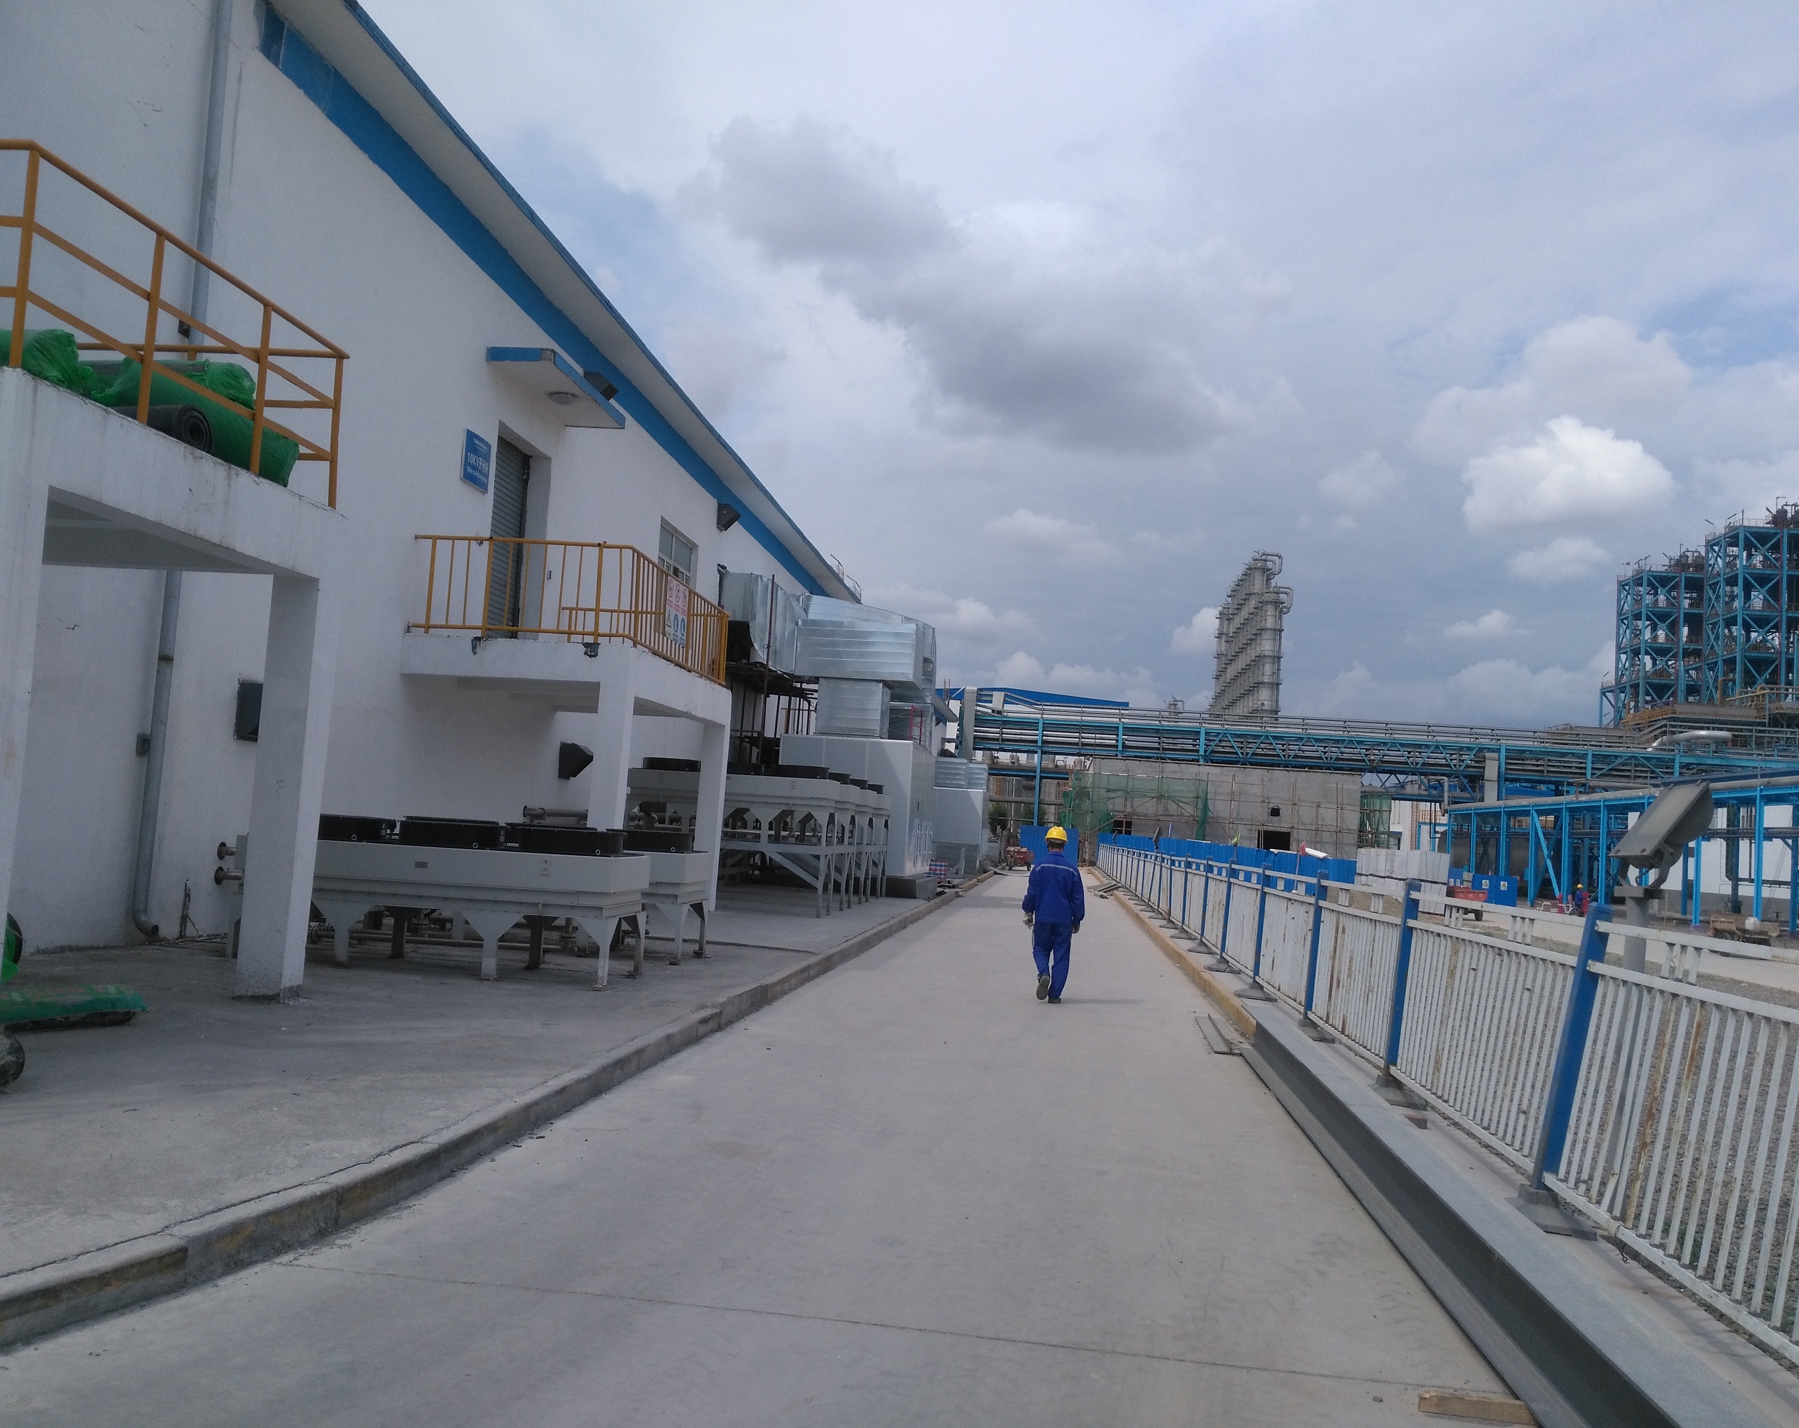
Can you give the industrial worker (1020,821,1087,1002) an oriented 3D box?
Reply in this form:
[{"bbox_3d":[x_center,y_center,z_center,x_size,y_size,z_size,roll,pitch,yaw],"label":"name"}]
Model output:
[{"bbox_3d":[1.524,1.988,15.250,0.610,1.750,0.500,3,-4,6],"label":"industrial worker"}]

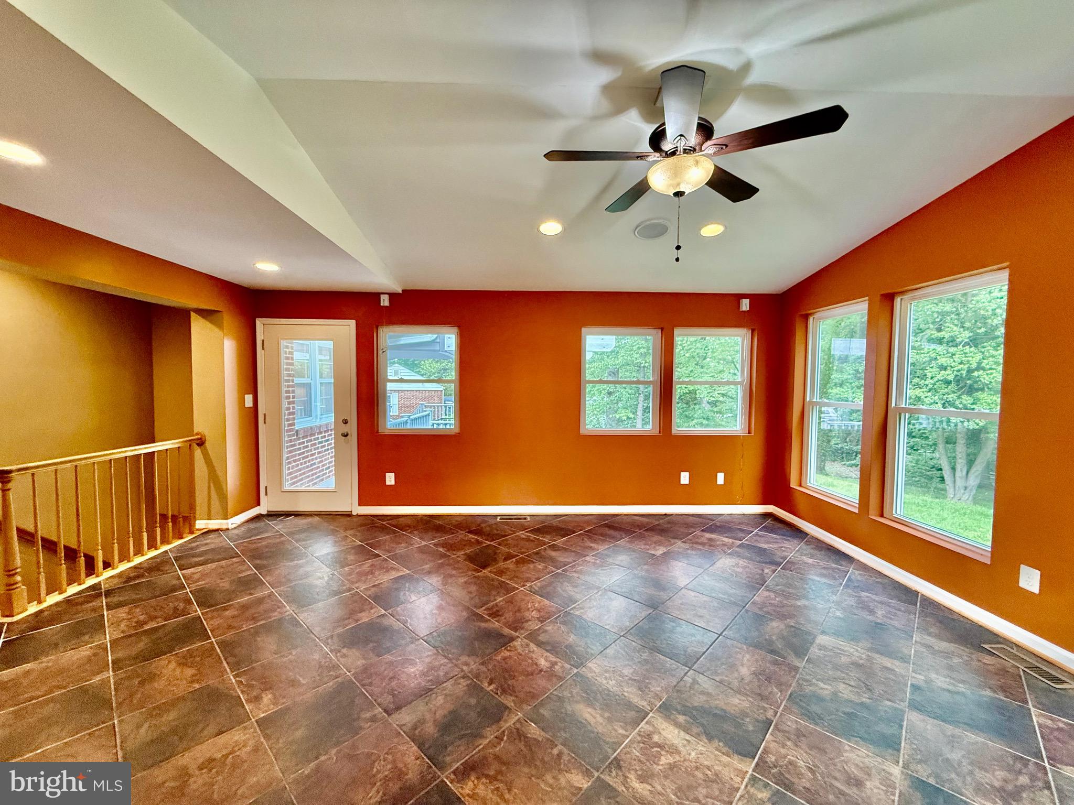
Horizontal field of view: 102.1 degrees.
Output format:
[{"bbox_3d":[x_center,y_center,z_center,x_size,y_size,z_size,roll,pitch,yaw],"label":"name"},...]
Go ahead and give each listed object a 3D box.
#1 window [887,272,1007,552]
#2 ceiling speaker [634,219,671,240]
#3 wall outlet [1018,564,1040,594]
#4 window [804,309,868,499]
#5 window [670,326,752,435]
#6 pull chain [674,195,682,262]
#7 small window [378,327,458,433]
[{"bbox_3d":[2.862,0.062,3.048,0.090,1.802,0.915,0,3,-2],"label":"window"},{"bbox_3d":[0.901,-1.343,3.391,0.280,0.025,0.280,0,-6,-2],"label":"ceiling speaker"},{"bbox_3d":[2.752,0.990,2.431,0.010,0.125,0.088,0,3,-2],"label":"wall outlet"},{"bbox_3d":[2.830,0.008,4.099,0.090,1.802,0.922,0,3,-2],"label":"window"},{"bbox_3d":[1.967,-0.232,4.942,0.918,1.181,0.090,0,3,-2],"label":"window"},{"bbox_3d":[0.677,-0.829,2.075,0.030,0.319,0.030,0,3,-2],"label":"pull chain"},{"bbox_3d":[-1.298,-0.248,4.841,0.912,1.181,0.090,0,3,-2],"label":"small window"}]

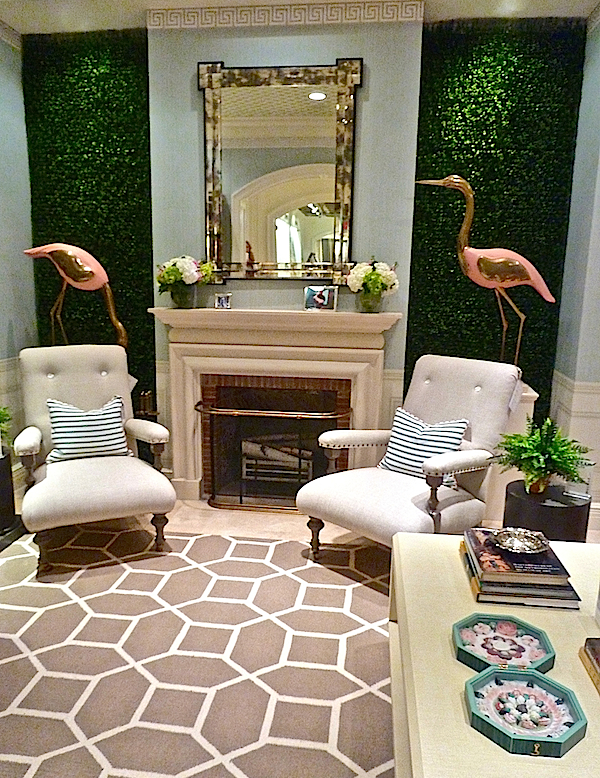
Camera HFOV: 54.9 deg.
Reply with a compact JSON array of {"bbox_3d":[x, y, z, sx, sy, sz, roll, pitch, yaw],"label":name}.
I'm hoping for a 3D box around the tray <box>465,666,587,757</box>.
[{"bbox_3d":[0.426,0.610,1.102,0.203,0.030,0.194,2,10,7],"label":"tray"}]

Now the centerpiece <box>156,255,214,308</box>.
[{"bbox_3d":[-0.702,-0.654,3.547,0.355,0.326,0.282,2,10,6],"label":"centerpiece"}]

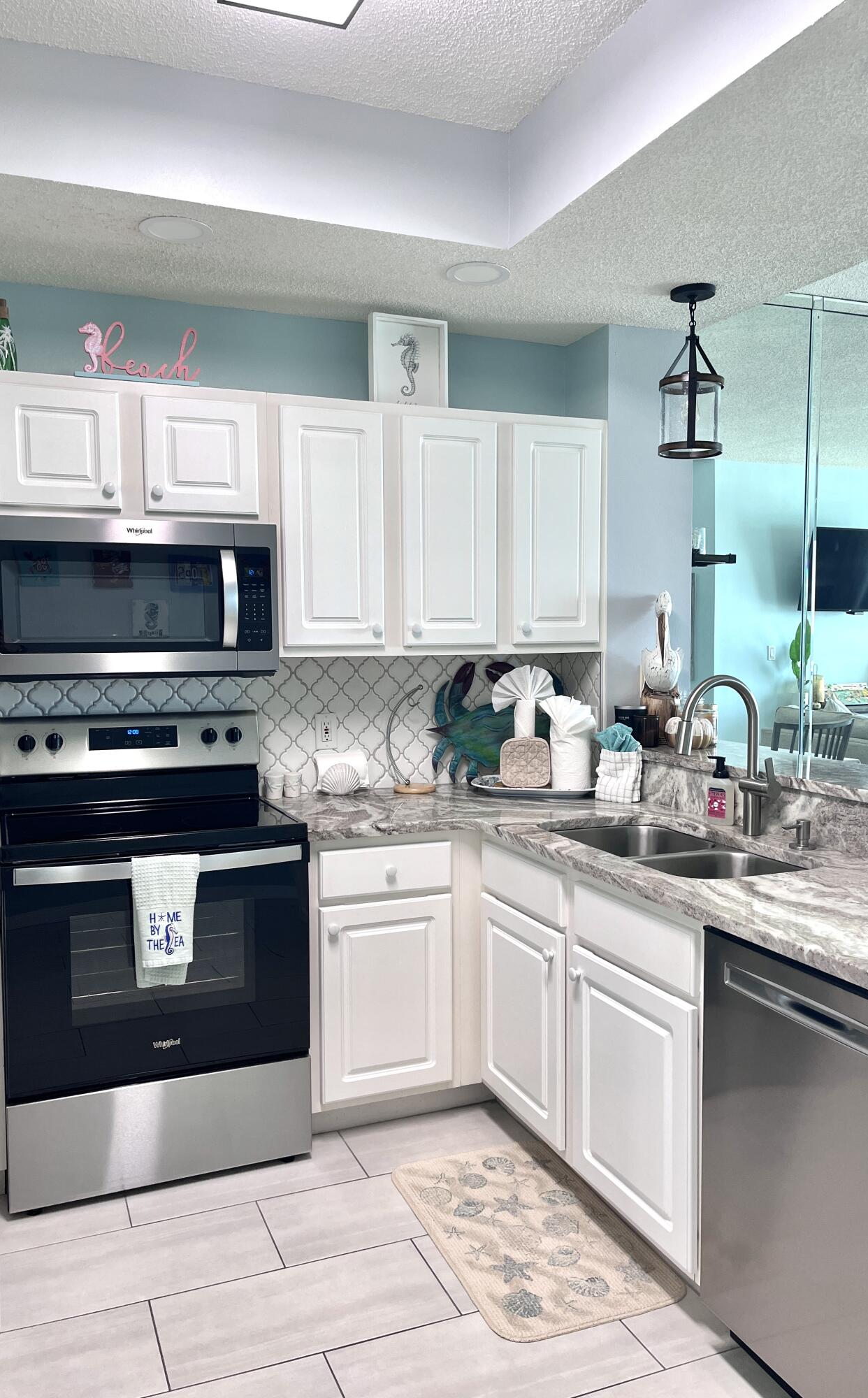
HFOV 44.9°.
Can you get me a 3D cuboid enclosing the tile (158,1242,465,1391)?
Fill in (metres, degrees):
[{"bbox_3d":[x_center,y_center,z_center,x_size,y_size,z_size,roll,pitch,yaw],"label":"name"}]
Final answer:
[{"bbox_3d":[-0.280,1.317,2.264,0.606,0.010,0.302,-2,4,-22],"label":"tile"}]

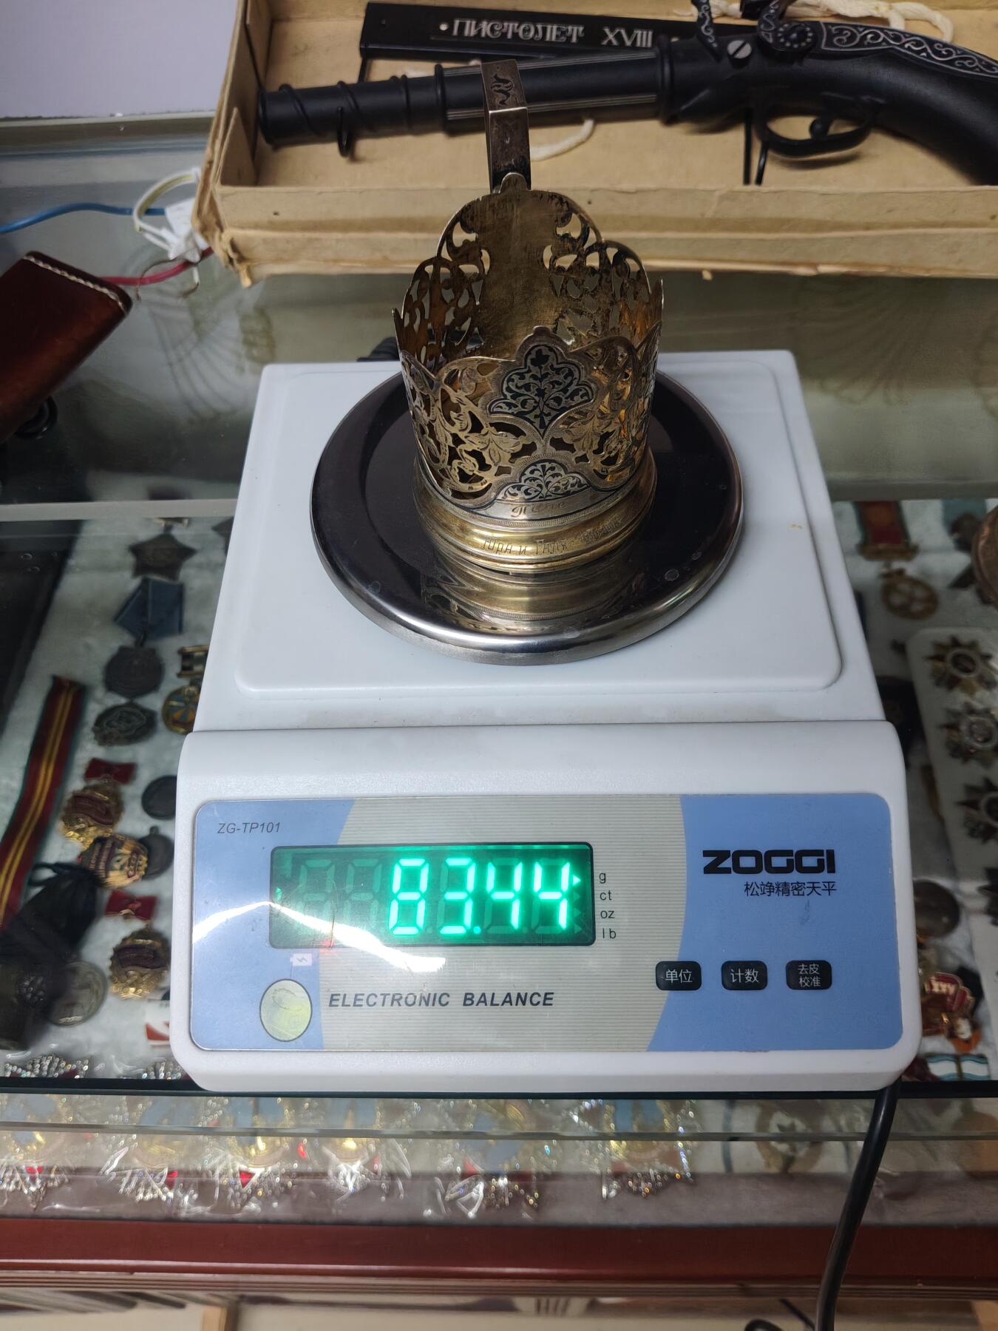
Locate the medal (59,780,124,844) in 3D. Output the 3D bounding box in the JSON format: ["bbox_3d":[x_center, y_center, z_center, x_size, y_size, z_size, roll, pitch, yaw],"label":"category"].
[{"bbox_3d":[-0.245,0.089,0.604,0.035,0.004,0.045,2,56,4],"label":"medal"}]

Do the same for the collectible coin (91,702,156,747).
[{"bbox_3d":[-0.235,0.036,0.625,0.040,0.004,0.032,-3,56,1],"label":"collectible coin"}]

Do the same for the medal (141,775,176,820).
[{"bbox_3d":[-0.199,0.078,0.595,0.029,0.004,0.029,-7,56,-2],"label":"medal"}]

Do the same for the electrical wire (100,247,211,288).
[{"bbox_3d":[-0.169,-0.196,0.496,0.058,0.005,0.015,-20,57,-10],"label":"electrical wire"}]

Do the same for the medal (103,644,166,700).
[{"bbox_3d":[-0.237,0.003,0.647,0.039,0.004,0.044,-4,56,0],"label":"medal"}]

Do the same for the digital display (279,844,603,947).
[{"bbox_3d":[-0.017,0.060,0.264,0.085,0.005,0.026,-1,82,2],"label":"digital display"}]

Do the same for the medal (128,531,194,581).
[{"bbox_3d":[-0.237,-0.077,0.701,0.046,0.004,0.045,-2,56,2],"label":"medal"}]

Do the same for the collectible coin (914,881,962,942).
[{"bbox_3d":[0.238,0.135,0.553,0.034,0.003,0.034,-1,56,2],"label":"collectible coin"}]

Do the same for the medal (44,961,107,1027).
[{"bbox_3d":[-0.226,0.174,0.532,0.034,0.004,0.035,-3,56,1],"label":"medal"}]

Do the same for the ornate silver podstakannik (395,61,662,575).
[{"bbox_3d":[0.007,-0.097,0.281,0.074,0.087,0.115,-5,56,0],"label":"ornate silver podstakannik"}]

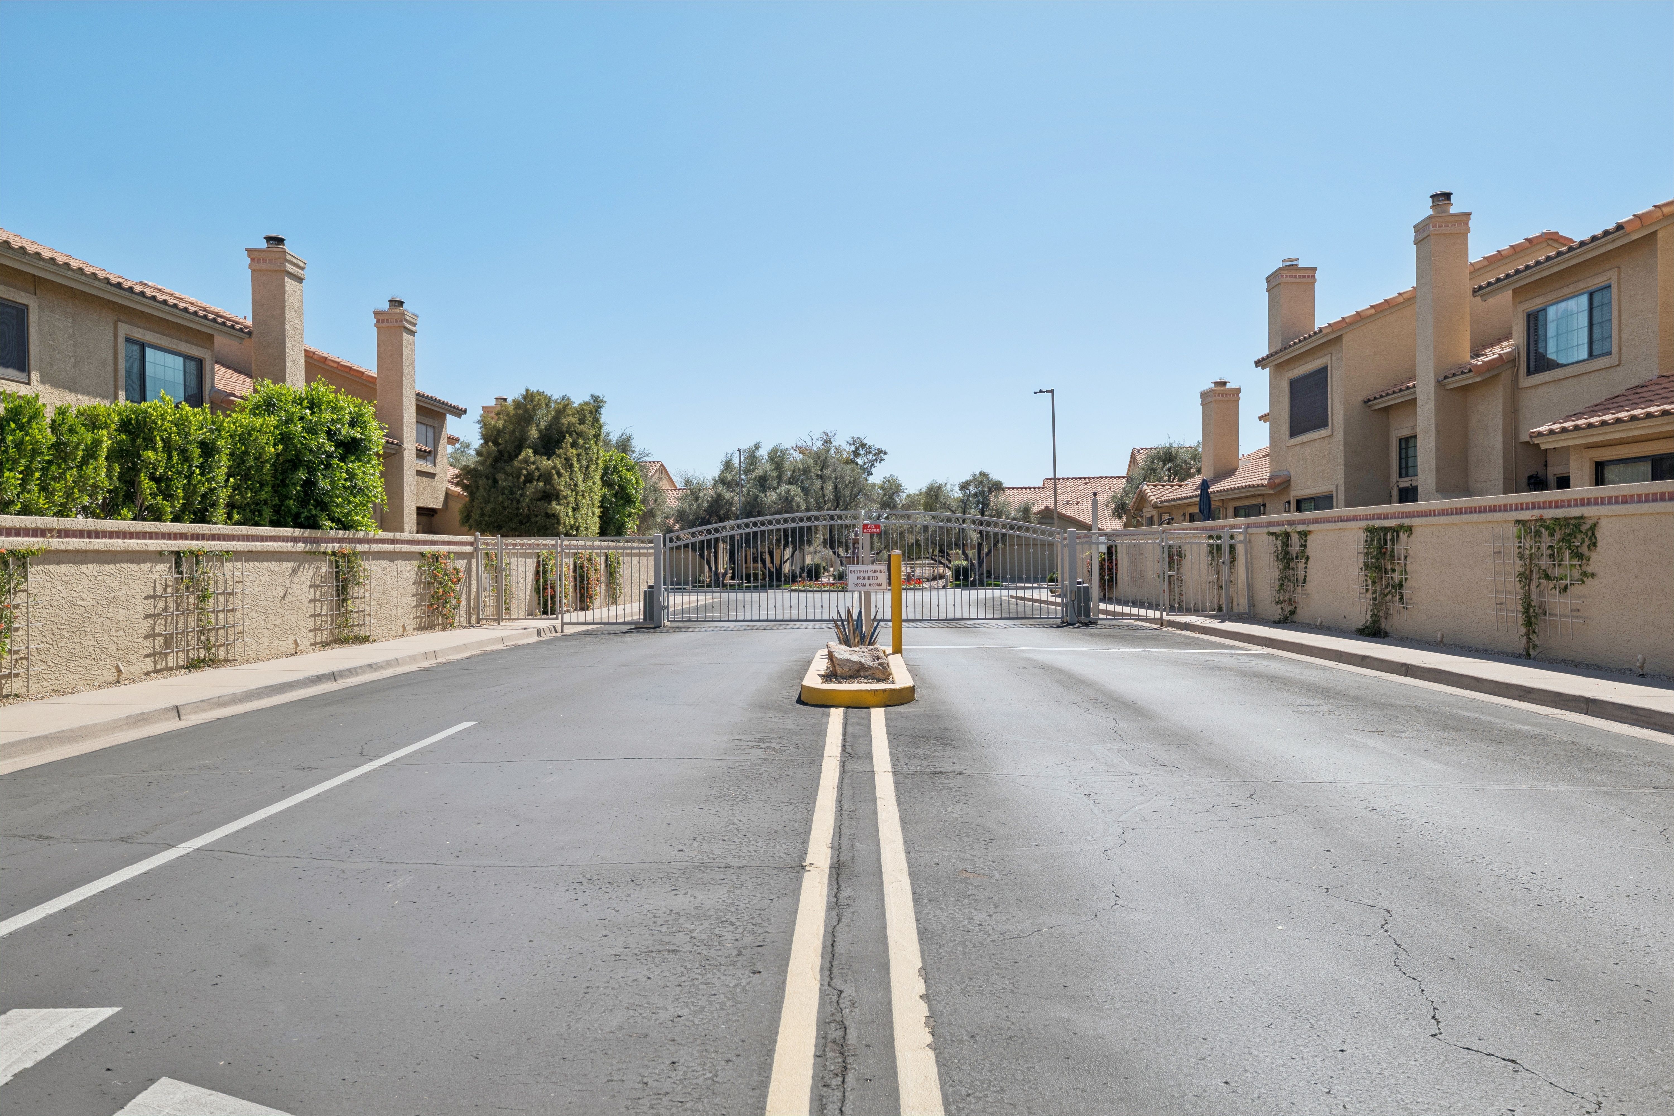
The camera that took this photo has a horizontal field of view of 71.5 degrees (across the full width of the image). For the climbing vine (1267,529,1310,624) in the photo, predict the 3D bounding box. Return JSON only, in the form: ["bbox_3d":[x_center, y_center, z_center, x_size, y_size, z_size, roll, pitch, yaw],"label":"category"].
[{"bbox_3d":[7.545,0.329,19.500,0.280,1.603,1.350,0,0,0],"label":"climbing vine"}]

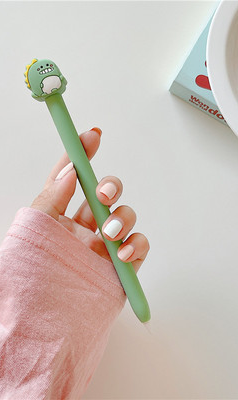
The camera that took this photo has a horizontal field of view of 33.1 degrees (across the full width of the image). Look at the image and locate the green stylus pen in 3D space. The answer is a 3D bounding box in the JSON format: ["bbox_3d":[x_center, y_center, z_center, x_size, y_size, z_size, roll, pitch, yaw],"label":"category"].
[{"bbox_3d":[-0.016,-0.006,0.248,0.023,0.017,0.175,-23,90,-8],"label":"green stylus pen"}]

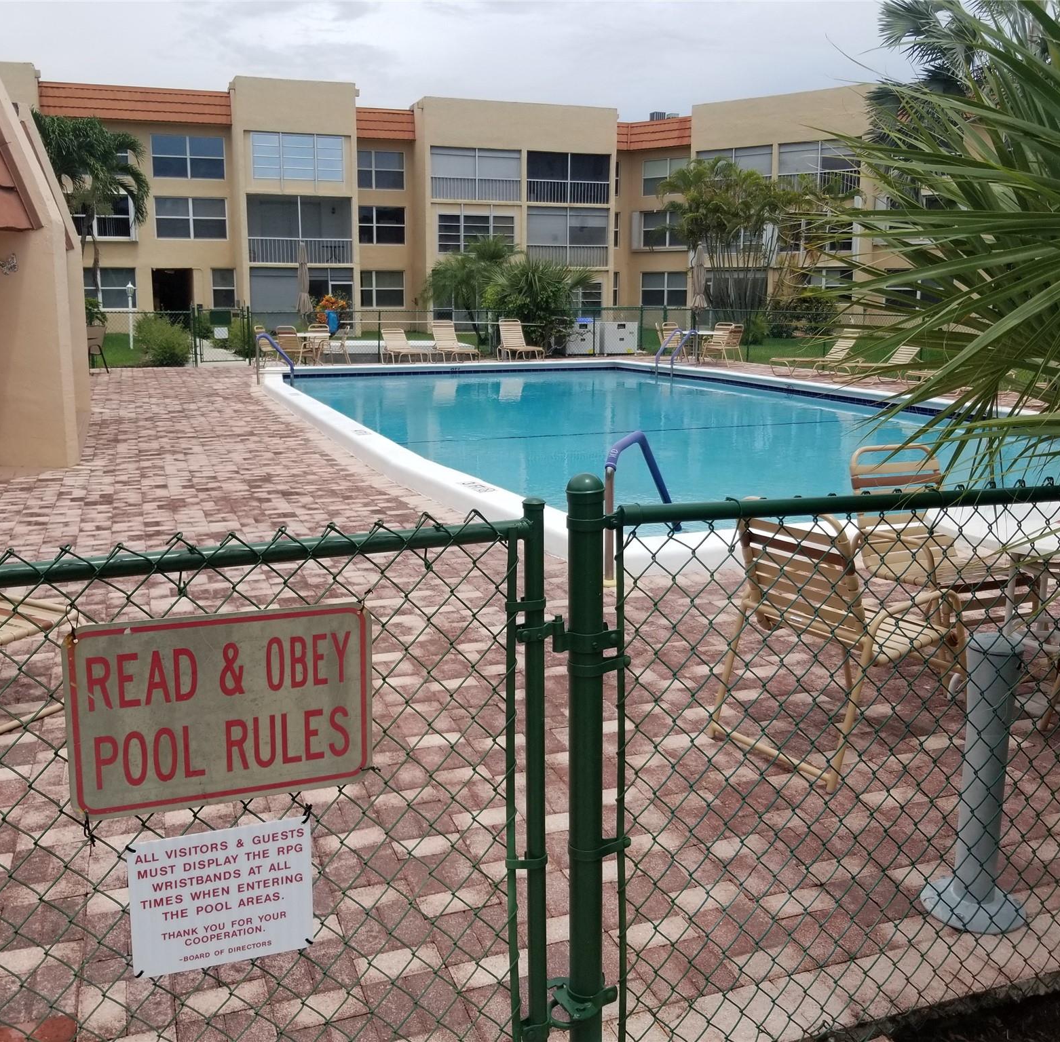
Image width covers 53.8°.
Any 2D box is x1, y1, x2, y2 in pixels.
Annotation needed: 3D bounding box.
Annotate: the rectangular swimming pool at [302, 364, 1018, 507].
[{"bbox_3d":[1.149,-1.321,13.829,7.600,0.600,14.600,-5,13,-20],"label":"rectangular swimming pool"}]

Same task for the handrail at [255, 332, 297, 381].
[{"bbox_3d":[-4.434,-2.814,18.107,0.640,0.880,0.070,-5,13,-20],"label":"handrail"}]

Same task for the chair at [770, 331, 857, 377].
[{"bbox_3d":[5.402,-3.181,19.773,1.700,0.890,0.660,-5,13,-20],"label":"chair"}]

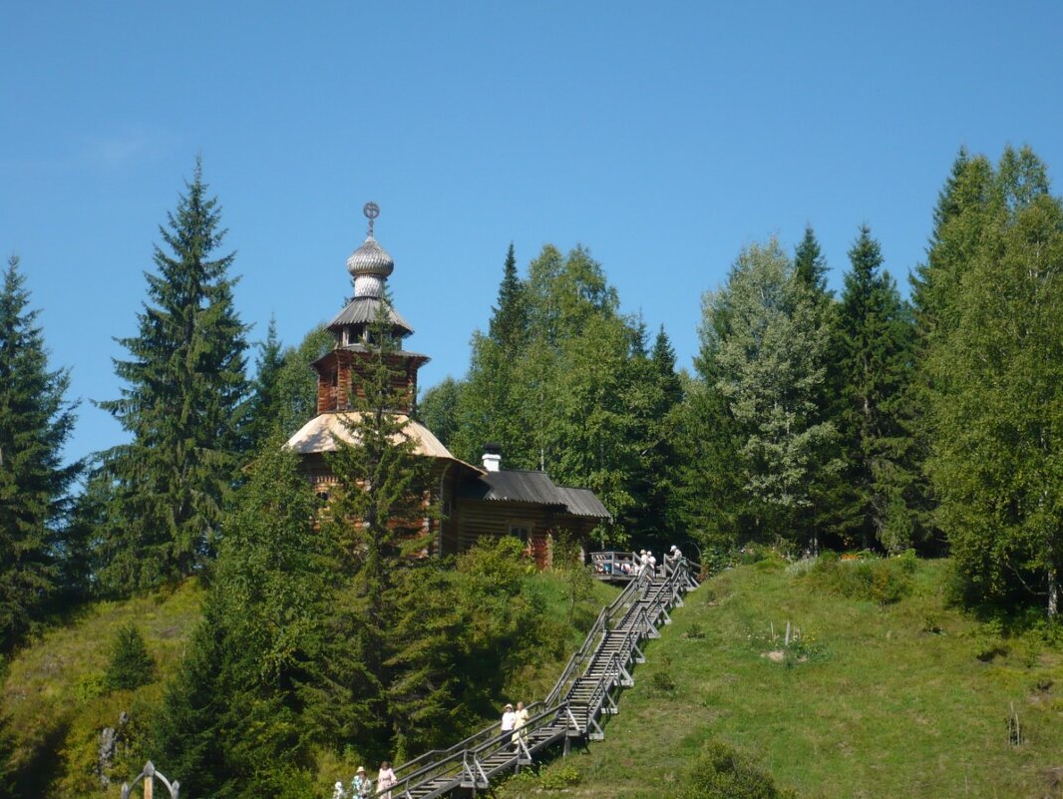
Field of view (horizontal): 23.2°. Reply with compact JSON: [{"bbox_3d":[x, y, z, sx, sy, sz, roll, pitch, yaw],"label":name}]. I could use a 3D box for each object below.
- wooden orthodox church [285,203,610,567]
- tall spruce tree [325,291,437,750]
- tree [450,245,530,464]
[{"bbox_3d":[-4.050,-0.338,107.563,14.416,15.439,8.832,4,-10,-21],"label":"wooden orthodox church"},{"bbox_3d":[-5.058,3.992,86.546,3.717,15.523,3.717,0,-10,0],"label":"tall spruce tree"},{"bbox_3d":[-1.122,1.077,128.622,4.200,18.073,4.200,0,-10,0],"label":"tree"}]

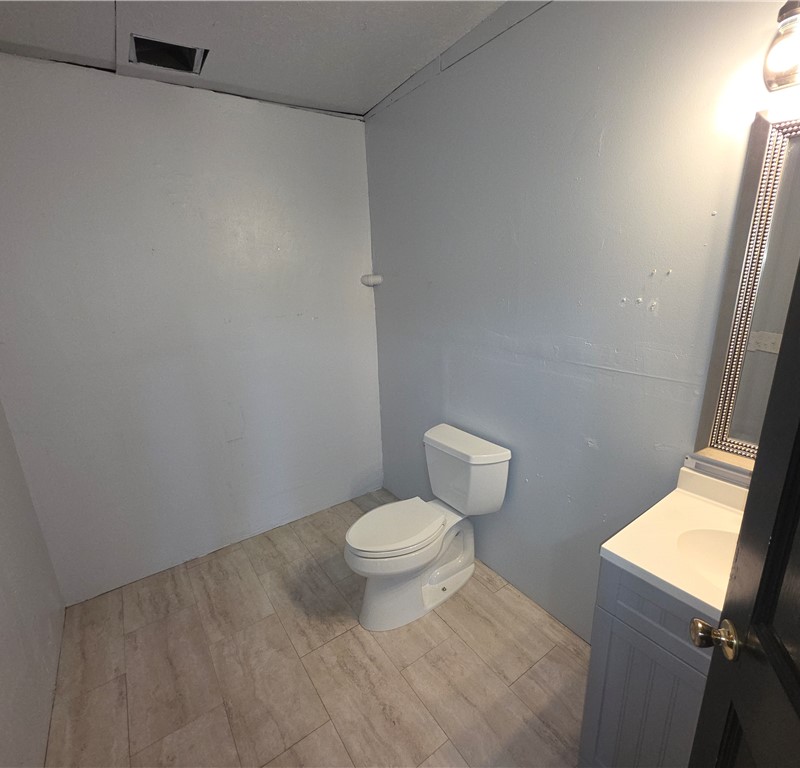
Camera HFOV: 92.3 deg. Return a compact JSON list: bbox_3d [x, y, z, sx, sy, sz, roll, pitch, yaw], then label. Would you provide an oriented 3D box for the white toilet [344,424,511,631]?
[{"bbox_3d":[0.093,0.695,1.877,0.751,0.742,0.475,-12,17,-34],"label":"white toilet"}]

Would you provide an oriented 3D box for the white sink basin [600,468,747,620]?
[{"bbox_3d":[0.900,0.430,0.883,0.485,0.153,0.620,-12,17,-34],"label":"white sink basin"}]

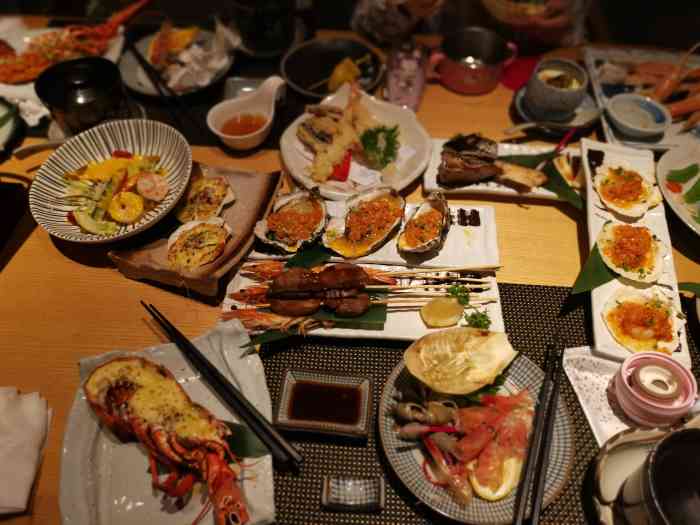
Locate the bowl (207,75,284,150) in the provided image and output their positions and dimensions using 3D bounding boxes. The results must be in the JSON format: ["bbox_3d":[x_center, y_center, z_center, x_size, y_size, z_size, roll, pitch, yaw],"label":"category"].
[{"bbox_3d":[-0.134,-0.201,0.757,0.086,0.052,0.130,26,56,18],"label":"bowl"}]

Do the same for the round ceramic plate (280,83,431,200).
[{"bbox_3d":[0.008,-0.144,0.735,0.200,0.040,0.200,0,54,0],"label":"round ceramic plate"}]

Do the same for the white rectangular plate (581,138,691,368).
[{"bbox_3d":[0.320,-0.023,0.640,0.094,0.025,0.332,11,53,8],"label":"white rectangular plate"}]

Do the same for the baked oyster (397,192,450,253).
[{"bbox_3d":[0.088,-0.050,0.641,0.055,0.032,0.083,19,54,14],"label":"baked oyster"}]

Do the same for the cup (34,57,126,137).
[{"bbox_3d":[-0.365,-0.220,0.767,0.113,0.078,0.113,0,54,0],"label":"cup"}]

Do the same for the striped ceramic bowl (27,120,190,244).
[{"bbox_3d":[-0.285,-0.087,0.681,0.194,0.060,0.194,0,54,0],"label":"striped ceramic bowl"}]

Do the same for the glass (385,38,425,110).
[{"bbox_3d":[0.079,-0.259,0.788,0.060,0.090,0.060,0,54,0],"label":"glass"}]

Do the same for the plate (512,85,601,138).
[{"bbox_3d":[0.298,-0.224,0.797,0.120,0.025,0.120,0,52,0],"label":"plate"}]

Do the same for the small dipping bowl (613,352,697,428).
[{"bbox_3d":[0.294,0.123,0.533,0.066,0.036,0.066,0,54,0],"label":"small dipping bowl"}]

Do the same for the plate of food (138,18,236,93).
[{"bbox_3d":[-0.263,-0.309,0.840,0.168,0.058,0.168,1,55,0],"label":"plate of food"}]

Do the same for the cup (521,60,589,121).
[{"bbox_3d":[0.289,-0.236,0.771,0.075,0.065,0.075,0,54,0],"label":"cup"}]

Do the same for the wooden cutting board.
[{"bbox_3d":[-0.181,-0.059,0.678,0.140,0.032,0.179,15,55,11],"label":"wooden cutting board"}]

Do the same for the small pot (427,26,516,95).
[{"bbox_3d":[0.187,-0.310,0.843,0.140,0.066,0.097,-8,55,-6],"label":"small pot"}]

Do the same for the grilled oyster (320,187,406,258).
[{"bbox_3d":[0.017,-0.042,0.651,0.070,0.034,0.110,33,60,21],"label":"grilled oyster"}]

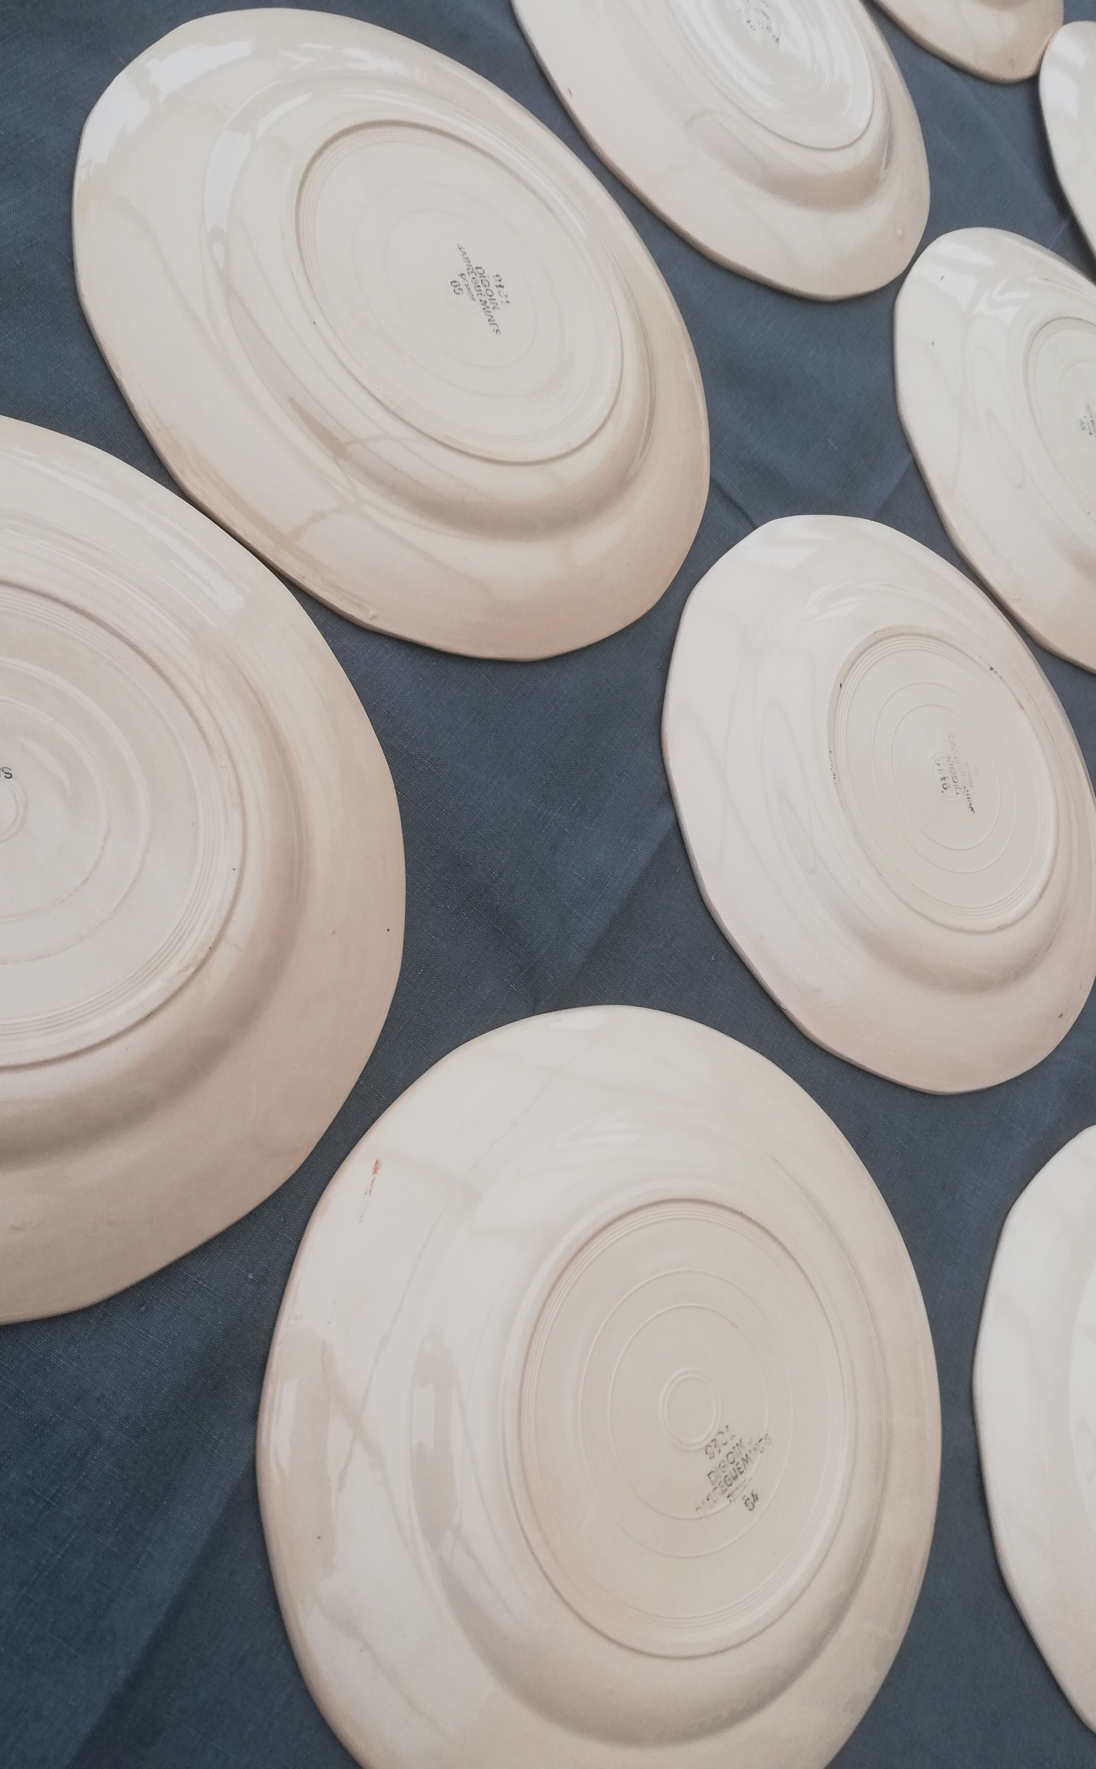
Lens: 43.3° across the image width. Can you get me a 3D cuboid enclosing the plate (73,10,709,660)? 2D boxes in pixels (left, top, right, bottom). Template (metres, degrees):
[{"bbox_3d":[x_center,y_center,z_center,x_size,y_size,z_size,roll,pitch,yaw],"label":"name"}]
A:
[{"bbox_3d":[-0.035,-0.198,0.475,0.245,0.025,0.245,10,70,-30],"label":"plate"}]

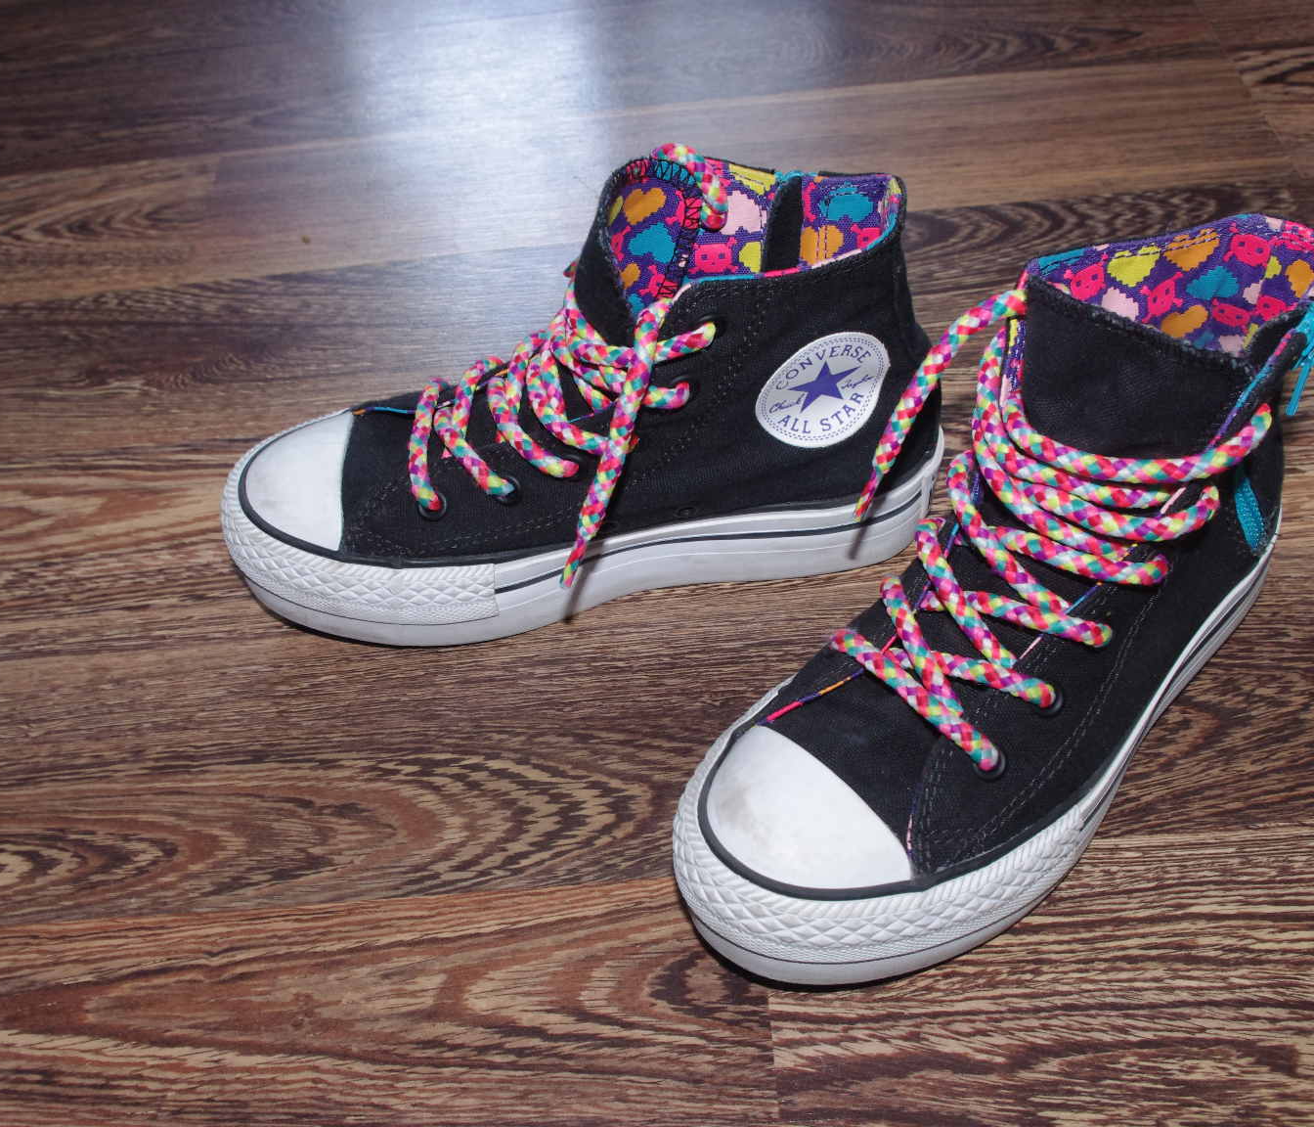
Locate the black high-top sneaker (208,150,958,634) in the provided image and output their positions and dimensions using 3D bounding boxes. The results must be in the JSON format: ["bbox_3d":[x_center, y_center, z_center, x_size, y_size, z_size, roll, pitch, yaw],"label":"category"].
[{"bbox_3d":[-0.030,-0.056,0.434,0.241,0.147,0.089,-6,50,1],"label":"black high-top sneaker"}]

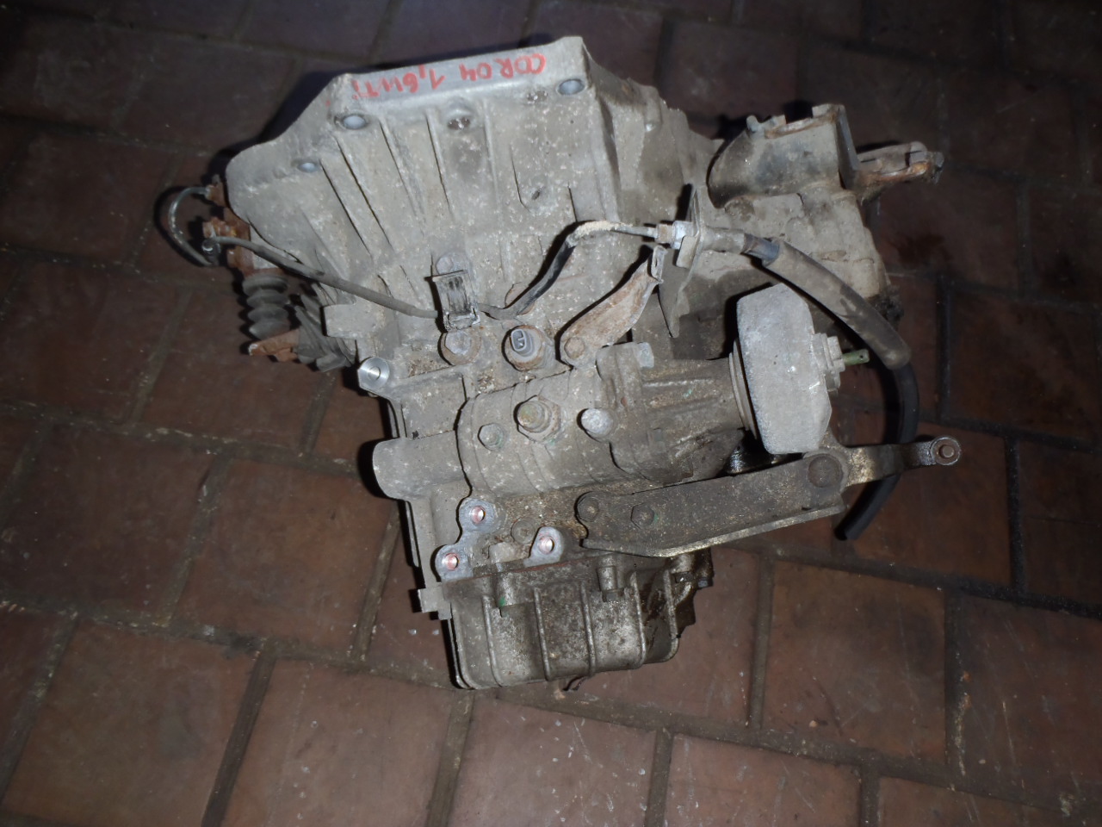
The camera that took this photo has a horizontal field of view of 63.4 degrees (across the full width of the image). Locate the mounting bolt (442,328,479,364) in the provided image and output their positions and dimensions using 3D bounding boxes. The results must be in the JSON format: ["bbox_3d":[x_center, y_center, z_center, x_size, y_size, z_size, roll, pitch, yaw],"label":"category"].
[{"bbox_3d":[-0.059,-0.044,0.575,0.024,0.011,0.024,0,76,22],"label":"mounting bolt"}]

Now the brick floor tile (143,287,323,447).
[{"bbox_3d":[-0.298,-0.040,0.869,0.153,0.020,0.150,10,65,3],"label":"brick floor tile"}]

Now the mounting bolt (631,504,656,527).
[{"bbox_3d":[0.059,0.065,0.570,0.015,0.008,0.015,-2,84,14],"label":"mounting bolt"}]

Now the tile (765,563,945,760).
[{"bbox_3d":[0.259,0.212,0.765,0.149,0.015,0.147,10,64,2],"label":"tile"}]

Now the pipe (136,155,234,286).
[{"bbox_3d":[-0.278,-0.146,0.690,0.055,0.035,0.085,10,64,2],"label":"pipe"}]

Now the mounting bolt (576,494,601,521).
[{"bbox_3d":[0.023,0.059,0.550,0.014,0.009,0.014,0,76,22],"label":"mounting bolt"}]

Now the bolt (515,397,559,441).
[{"bbox_3d":[-0.010,0.002,0.545,0.026,0.024,0.026,0,76,22],"label":"bolt"}]

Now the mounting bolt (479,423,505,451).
[{"bbox_3d":[-0.036,0.014,0.550,0.016,0.009,0.016,-2,84,14],"label":"mounting bolt"}]

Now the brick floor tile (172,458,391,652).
[{"bbox_3d":[-0.229,0.125,0.794,0.152,0.020,0.151,10,65,3],"label":"brick floor tile"}]

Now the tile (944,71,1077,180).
[{"bbox_3d":[0.535,-0.334,1.045,0.149,0.015,0.147,10,64,2],"label":"tile"}]

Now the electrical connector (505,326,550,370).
[{"bbox_3d":[-0.017,-0.043,0.560,0.026,0.024,0.026,17,83,25],"label":"electrical connector"}]

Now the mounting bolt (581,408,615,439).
[{"bbox_3d":[0.028,0.006,0.535,0.019,0.015,0.019,-2,84,14],"label":"mounting bolt"}]

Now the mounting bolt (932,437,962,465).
[{"bbox_3d":[0.269,0.025,0.605,0.019,0.014,0.019,-2,84,14],"label":"mounting bolt"}]

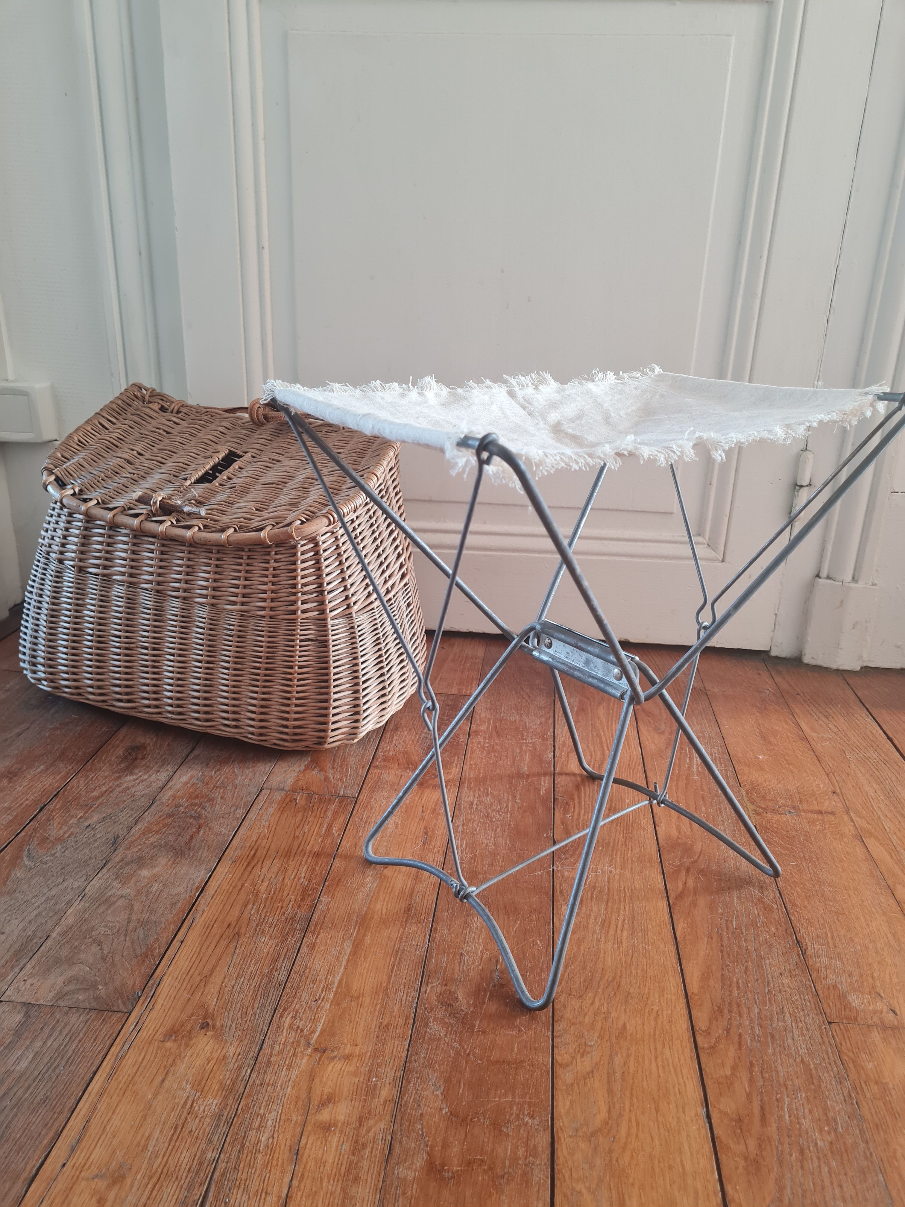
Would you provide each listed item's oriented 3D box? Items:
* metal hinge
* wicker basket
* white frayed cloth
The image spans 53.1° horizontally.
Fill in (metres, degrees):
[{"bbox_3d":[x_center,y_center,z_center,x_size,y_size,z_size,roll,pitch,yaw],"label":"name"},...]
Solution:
[{"bbox_3d":[0.451,-0.148,1.165,0.019,0.098,0.020,4,21,5],"label":"metal hinge"},{"bbox_3d":[-0.252,-0.055,1.063,0.420,0.325,0.250,10,23,21],"label":"wicker basket"},{"bbox_3d":[0.107,-0.133,0.666,0.410,0.043,0.210,-16,28,-39],"label":"white frayed cloth"}]

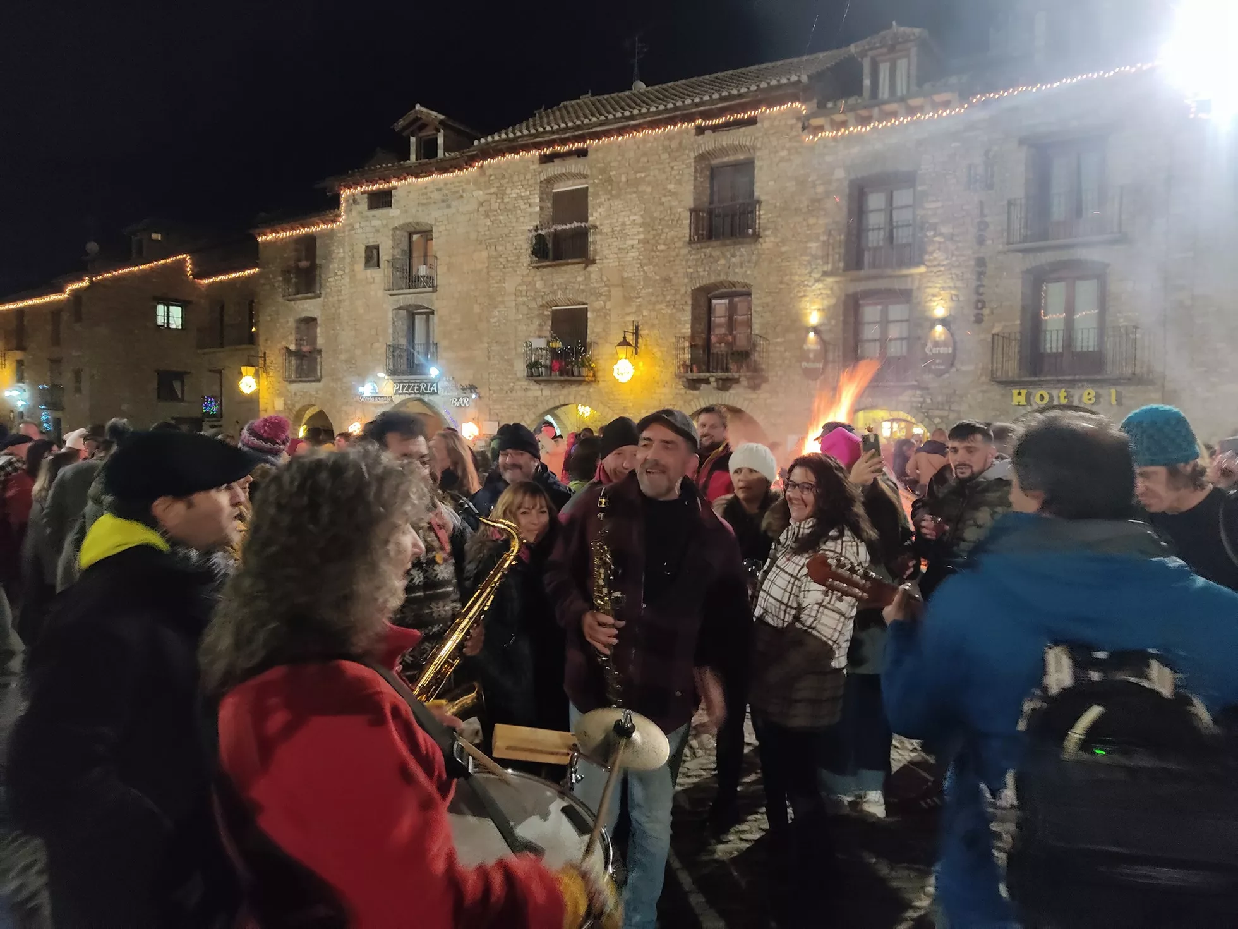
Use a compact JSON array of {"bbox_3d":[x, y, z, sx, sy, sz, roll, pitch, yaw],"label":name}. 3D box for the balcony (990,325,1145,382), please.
[{"bbox_3d":[9.566,-2.340,19.928,2.888,1.022,0.750,2,2,33],"label":"balcony"}]

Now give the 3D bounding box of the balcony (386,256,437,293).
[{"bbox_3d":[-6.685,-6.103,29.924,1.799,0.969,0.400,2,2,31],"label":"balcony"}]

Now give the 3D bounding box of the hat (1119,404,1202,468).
[{"bbox_3d":[1.734,-0.091,2.980,0.250,0.200,0.210,-8,-2,9],"label":"hat"}]

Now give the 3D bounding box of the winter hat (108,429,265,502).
[{"bbox_3d":[-0.808,0.001,1.720,0.280,0.130,0.250,0,2,-29],"label":"winter hat"}]

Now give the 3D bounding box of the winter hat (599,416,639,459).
[{"bbox_3d":[0.007,-0.124,4.350,0.190,0.200,0.220,1,3,-27],"label":"winter hat"}]

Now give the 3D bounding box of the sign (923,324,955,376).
[{"bbox_3d":[7.382,-2.637,21.448,0.660,1.164,0.120,2,2,33],"label":"sign"}]

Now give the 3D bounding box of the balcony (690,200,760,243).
[{"bbox_3d":[2.710,-6.211,23.896,1.800,0.900,0.400,2,2,31],"label":"balcony"}]

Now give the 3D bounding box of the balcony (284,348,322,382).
[{"bbox_3d":[-10.989,-3.432,32.292,1.500,1.100,0.400,2,2,31],"label":"balcony"}]

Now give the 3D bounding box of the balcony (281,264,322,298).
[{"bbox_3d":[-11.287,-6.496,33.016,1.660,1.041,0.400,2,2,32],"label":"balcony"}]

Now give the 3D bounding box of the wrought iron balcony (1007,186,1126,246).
[{"bbox_3d":[9.419,-5.190,19.633,2.250,1.000,0.500,2,2,32],"label":"wrought iron balcony"}]

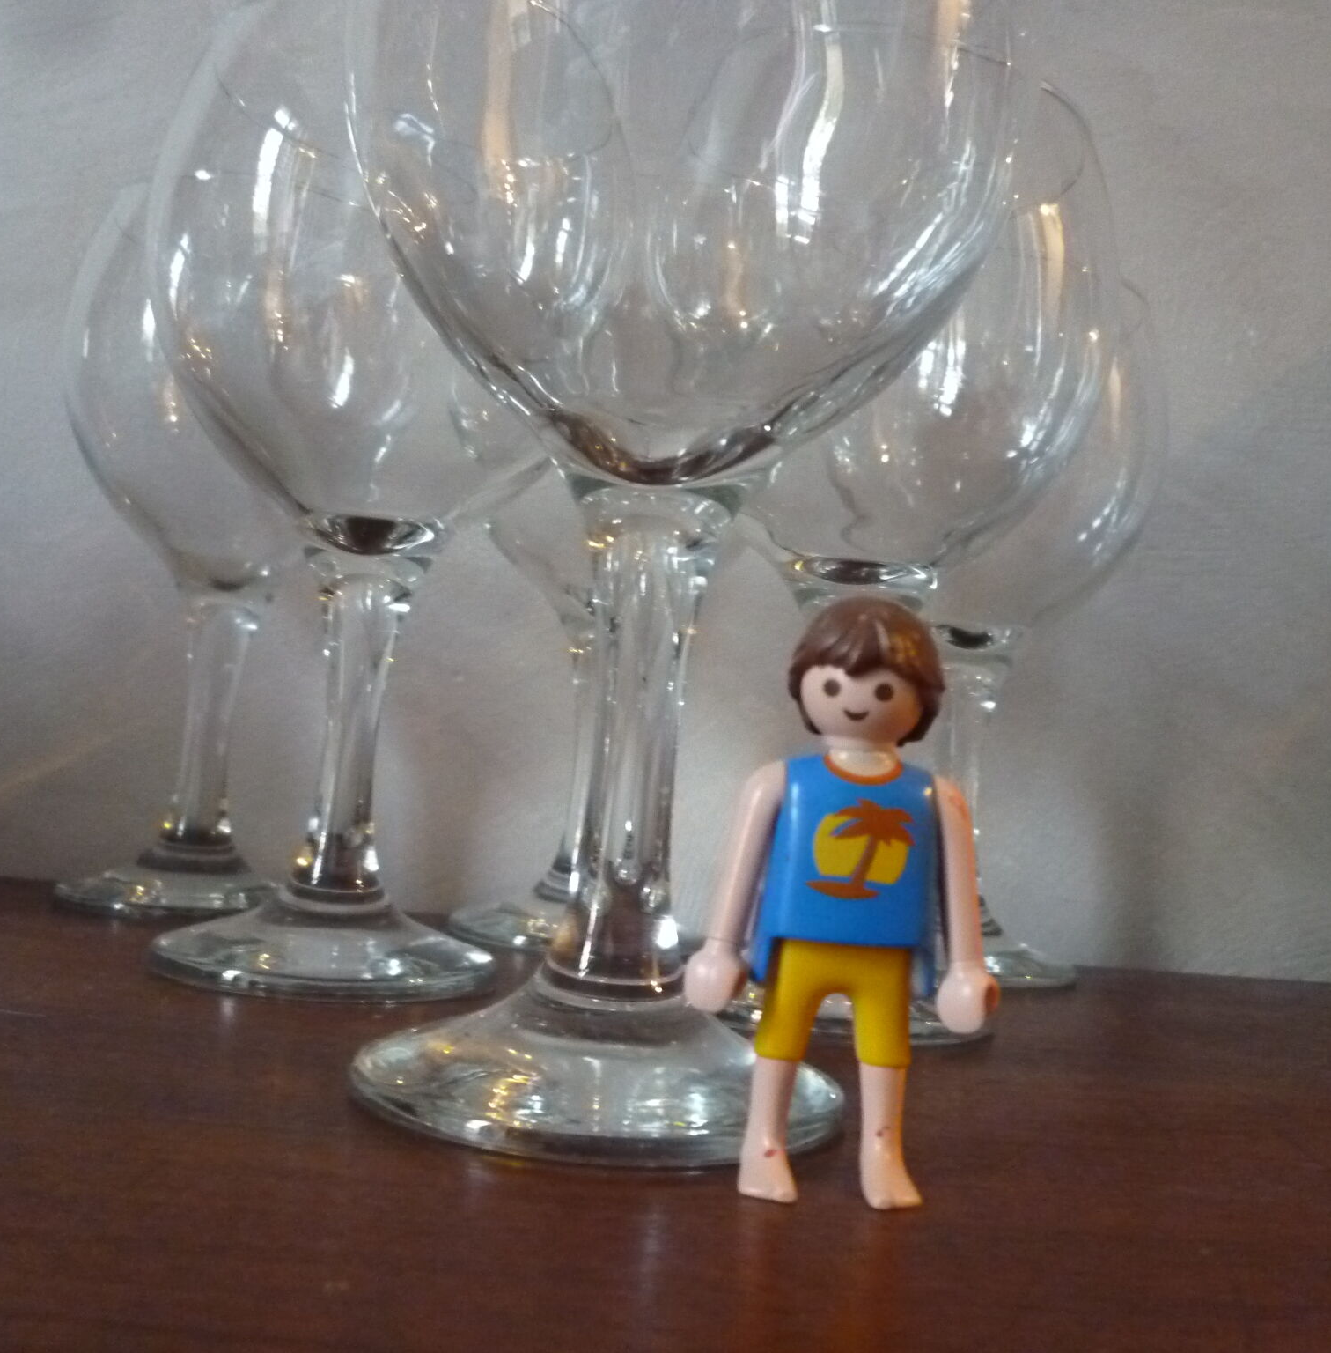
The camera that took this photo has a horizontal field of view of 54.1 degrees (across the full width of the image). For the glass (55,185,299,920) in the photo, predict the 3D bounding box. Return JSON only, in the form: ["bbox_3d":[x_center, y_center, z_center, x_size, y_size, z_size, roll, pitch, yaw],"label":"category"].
[{"bbox_3d":[-0.131,-0.032,0.392,0.104,0.202,0.104,5,-4,0],"label":"glass"}]

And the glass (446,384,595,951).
[{"bbox_3d":[-0.019,-0.023,0.397,0.104,0.202,0.104,5,-4,0],"label":"glass"}]

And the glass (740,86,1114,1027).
[{"bbox_3d":[0.043,-0.026,0.296,0.104,0.202,0.104,5,-4,0],"label":"glass"}]

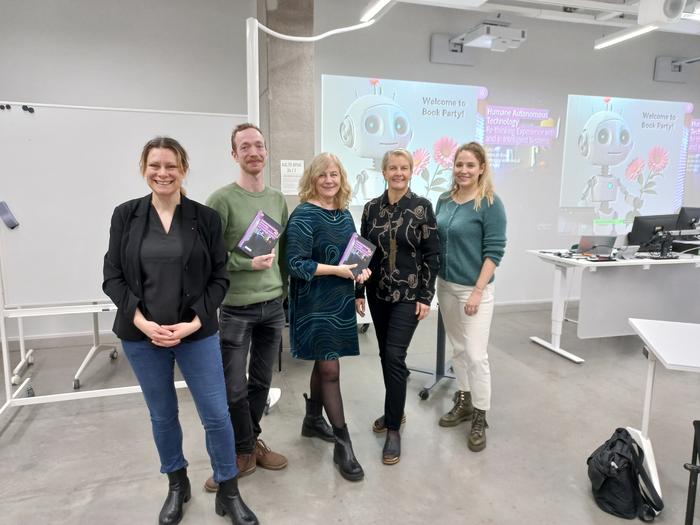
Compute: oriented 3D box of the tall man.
[{"bbox_3d":[-0.536,0.218,2.617,0.480,1.810,0.380,-1,8,-14],"label":"tall man"}]

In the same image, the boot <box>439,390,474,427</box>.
[{"bbox_3d":[0.696,0.952,3.291,0.265,0.190,0.105,-4,9,-28],"label":"boot"}]

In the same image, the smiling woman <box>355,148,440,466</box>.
[{"bbox_3d":[0.271,0.228,2.924,0.480,1.720,0.400,2,8,10],"label":"smiling woman"}]

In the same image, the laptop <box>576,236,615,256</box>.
[{"bbox_3d":[2.574,-0.197,5.372,0.350,0.200,0.270,1,8,2],"label":"laptop"}]

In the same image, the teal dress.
[{"bbox_3d":[-0.148,0.063,2.773,0.390,0.870,0.300,-2,9,-17],"label":"teal dress"}]

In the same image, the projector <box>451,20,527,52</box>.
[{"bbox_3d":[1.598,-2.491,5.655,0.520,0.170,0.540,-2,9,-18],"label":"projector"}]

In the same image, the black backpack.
[{"bbox_3d":[1.353,0.983,2.460,0.250,0.380,0.270,0,8,-5],"label":"black backpack"}]

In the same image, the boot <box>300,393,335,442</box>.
[{"bbox_3d":[-0.169,0.954,3.042,0.255,0.240,0.100,5,9,29],"label":"boot"}]

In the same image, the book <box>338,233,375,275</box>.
[{"bbox_3d":[0.037,-0.023,2.540,0.152,0.214,0.023,36,-21,-25],"label":"book"}]

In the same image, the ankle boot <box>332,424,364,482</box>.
[{"bbox_3d":[-0.007,1.014,2.691,0.100,0.225,0.255,-4,9,-30],"label":"ankle boot"}]

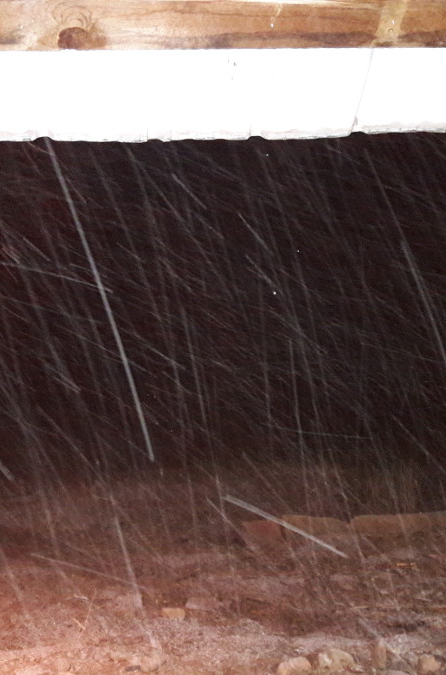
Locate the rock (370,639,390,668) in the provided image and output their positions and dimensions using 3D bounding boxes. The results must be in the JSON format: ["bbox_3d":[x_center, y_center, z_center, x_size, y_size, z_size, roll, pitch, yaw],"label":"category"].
[{"bbox_3d":[0.827,1.648,3.800,0.079,0.122,0.095,-2,-4,0],"label":"rock"}]

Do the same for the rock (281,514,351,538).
[{"bbox_3d":[0.772,1.569,6.050,0.559,0.141,0.220,-2,-4,0],"label":"rock"}]

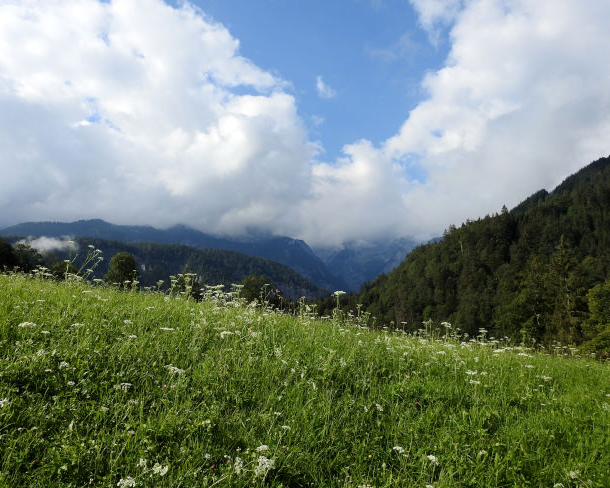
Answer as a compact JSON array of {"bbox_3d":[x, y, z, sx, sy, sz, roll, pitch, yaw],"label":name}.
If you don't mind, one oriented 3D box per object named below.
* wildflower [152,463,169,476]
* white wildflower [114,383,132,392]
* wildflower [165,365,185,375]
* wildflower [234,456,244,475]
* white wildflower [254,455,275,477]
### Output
[{"bbox_3d":[-0.689,1.075,2.150,0.076,0.045,0.070,0,-2,0],"label":"wildflower"},{"bbox_3d":[-1.208,0.955,3.000,0.115,0.045,0.090,0,-2,0],"label":"white wildflower"},{"bbox_3d":[-0.941,0.905,3.250,0.140,0.050,0.120,0,-2,0],"label":"wildflower"},{"bbox_3d":[-0.320,1.081,2.200,0.055,0.070,0.060,0,-2,0],"label":"wildflower"},{"bbox_3d":[-0.198,1.086,2.200,0.097,0.060,0.090,0,-2,0],"label":"white wildflower"}]

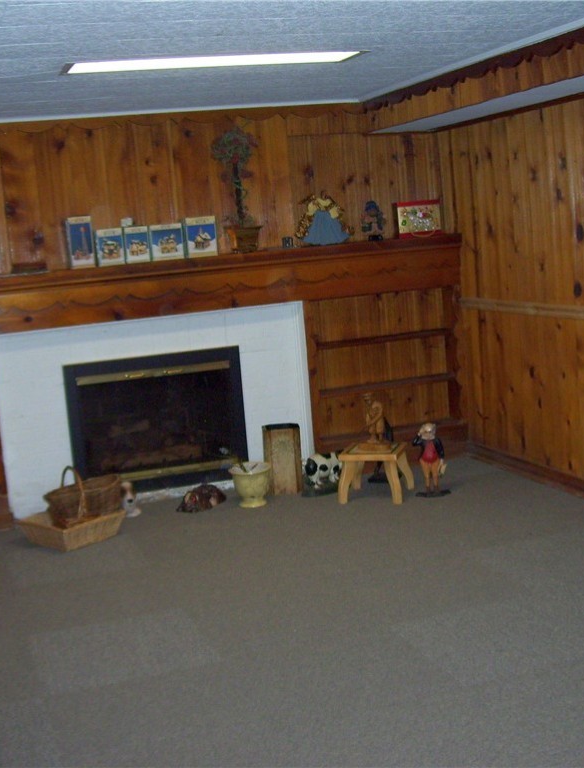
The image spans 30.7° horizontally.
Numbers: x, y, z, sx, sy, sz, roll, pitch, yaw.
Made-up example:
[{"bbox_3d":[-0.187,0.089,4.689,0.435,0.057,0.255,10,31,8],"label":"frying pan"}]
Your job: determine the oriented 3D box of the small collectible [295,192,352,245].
[{"bbox_3d":[0.167,-0.910,5.890,0.285,0.260,0.110,-6,8,-9],"label":"small collectible"}]

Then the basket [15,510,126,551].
[{"bbox_3d":[-1.109,0.731,5.388,0.385,0.130,0.385,4,12,44],"label":"basket"}]

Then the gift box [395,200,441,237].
[{"bbox_3d":[0.766,-1.000,6.503,0.285,0.212,0.090,-7,9,-18],"label":"gift box"}]

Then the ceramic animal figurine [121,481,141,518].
[{"bbox_3d":[-0.841,0.593,5.567,0.110,0.180,0.130,-8,9,-18],"label":"ceramic animal figurine"}]

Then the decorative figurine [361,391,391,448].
[{"bbox_3d":[0.447,0.197,5.773,0.135,0.290,0.135,2,11,36],"label":"decorative figurine"}]

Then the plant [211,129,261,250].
[{"bbox_3d":[-0.316,-1.119,6.145,0.265,0.710,0.250,-7,9,-18],"label":"plant"}]

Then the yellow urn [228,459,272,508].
[{"bbox_3d":[-0.214,0.532,5.520,0.215,0.205,0.215,-5,8,1],"label":"yellow urn"}]

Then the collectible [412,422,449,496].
[{"bbox_3d":[0.746,0.401,5.742,0.185,0.378,0.125,-6,9,-10],"label":"collectible"}]

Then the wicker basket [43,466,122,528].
[{"bbox_3d":[-1.049,0.543,5.288,0.400,0.255,0.220,-12,11,-39],"label":"wicker basket"}]

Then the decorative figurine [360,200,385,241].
[{"bbox_3d":[0.450,-0.909,5.970,0.105,0.205,0.090,-6,8,-7],"label":"decorative figurine"}]

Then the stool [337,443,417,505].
[{"bbox_3d":[0.431,0.459,5.479,0.325,0.250,0.280,-2,9,20],"label":"stool"}]

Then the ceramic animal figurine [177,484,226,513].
[{"bbox_3d":[-0.476,0.594,5.602,0.155,0.105,0.250,-1,9,28],"label":"ceramic animal figurine"}]

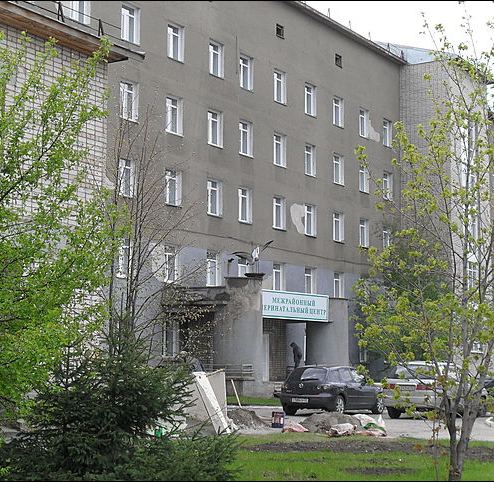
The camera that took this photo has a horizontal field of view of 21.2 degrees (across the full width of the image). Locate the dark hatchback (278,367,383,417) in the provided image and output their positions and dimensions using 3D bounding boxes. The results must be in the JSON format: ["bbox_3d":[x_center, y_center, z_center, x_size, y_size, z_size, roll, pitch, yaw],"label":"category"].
[{"bbox_3d":[2.645,4.455,39.400,1.780,1.465,4.420,-3,-6,31],"label":"dark hatchback"}]

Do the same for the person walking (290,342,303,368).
[{"bbox_3d":[2.220,5.420,59.000,0.500,1.700,0.500,2,-6,-12],"label":"person walking"}]

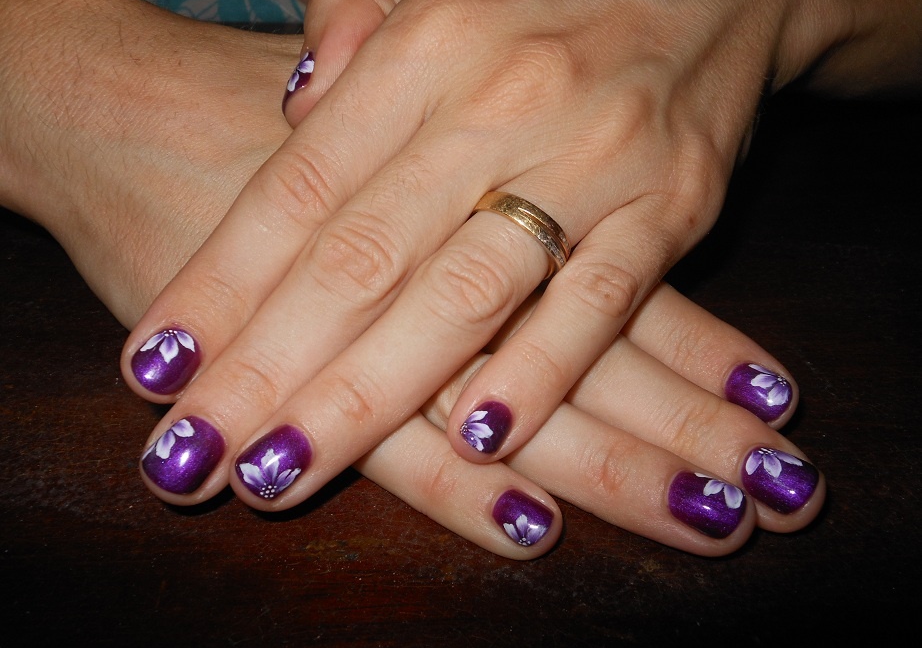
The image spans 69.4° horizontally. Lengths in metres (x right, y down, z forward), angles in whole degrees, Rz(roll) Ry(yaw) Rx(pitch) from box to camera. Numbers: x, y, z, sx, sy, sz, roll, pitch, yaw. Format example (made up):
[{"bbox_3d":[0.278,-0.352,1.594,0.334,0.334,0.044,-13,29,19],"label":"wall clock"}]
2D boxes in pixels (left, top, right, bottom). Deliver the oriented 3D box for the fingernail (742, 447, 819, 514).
[{"bbox_3d":[0.060,0.030,0.125,0.013,0.003,0.010,33,86,40],"label":"fingernail"}]

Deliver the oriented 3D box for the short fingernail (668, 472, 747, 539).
[{"bbox_3d":[0.045,0.034,0.122,0.012,0.003,0.009,26,81,31],"label":"short fingernail"}]

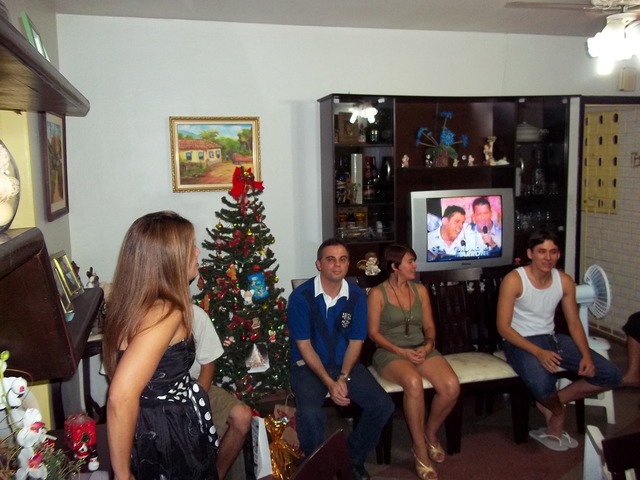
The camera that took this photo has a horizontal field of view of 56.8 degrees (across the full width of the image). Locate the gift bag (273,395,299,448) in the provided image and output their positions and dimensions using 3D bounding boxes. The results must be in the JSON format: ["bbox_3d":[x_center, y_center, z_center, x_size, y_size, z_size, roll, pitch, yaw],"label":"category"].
[{"bbox_3d":[-0.180,1.082,3.472,0.198,0.370,0.109,0,6,6],"label":"gift bag"}]

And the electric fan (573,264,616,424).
[{"bbox_3d":[1.776,0.671,3.911,0.316,1.028,0.346,-2,6,-8],"label":"electric fan"}]

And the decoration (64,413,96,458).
[{"bbox_3d":[-0.807,0.649,1.988,0.091,0.094,0.091,-6,8,-37],"label":"decoration"}]

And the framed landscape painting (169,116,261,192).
[{"bbox_3d":[-0.688,-0.571,3.944,0.587,0.498,0.040,-3,6,-14],"label":"framed landscape painting"}]

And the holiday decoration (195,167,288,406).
[{"bbox_3d":[-0.452,0.382,3.650,0.672,1.640,0.672,-3,6,-14],"label":"holiday decoration"}]

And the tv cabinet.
[{"bbox_3d":[0.891,0.093,4.212,1.714,2.145,0.405,-3,6,-14],"label":"tv cabinet"}]

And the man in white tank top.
[{"bbox_3d":[1.384,0.601,3.521,0.553,1.265,0.692,-3,6,-14],"label":"man in white tank top"}]

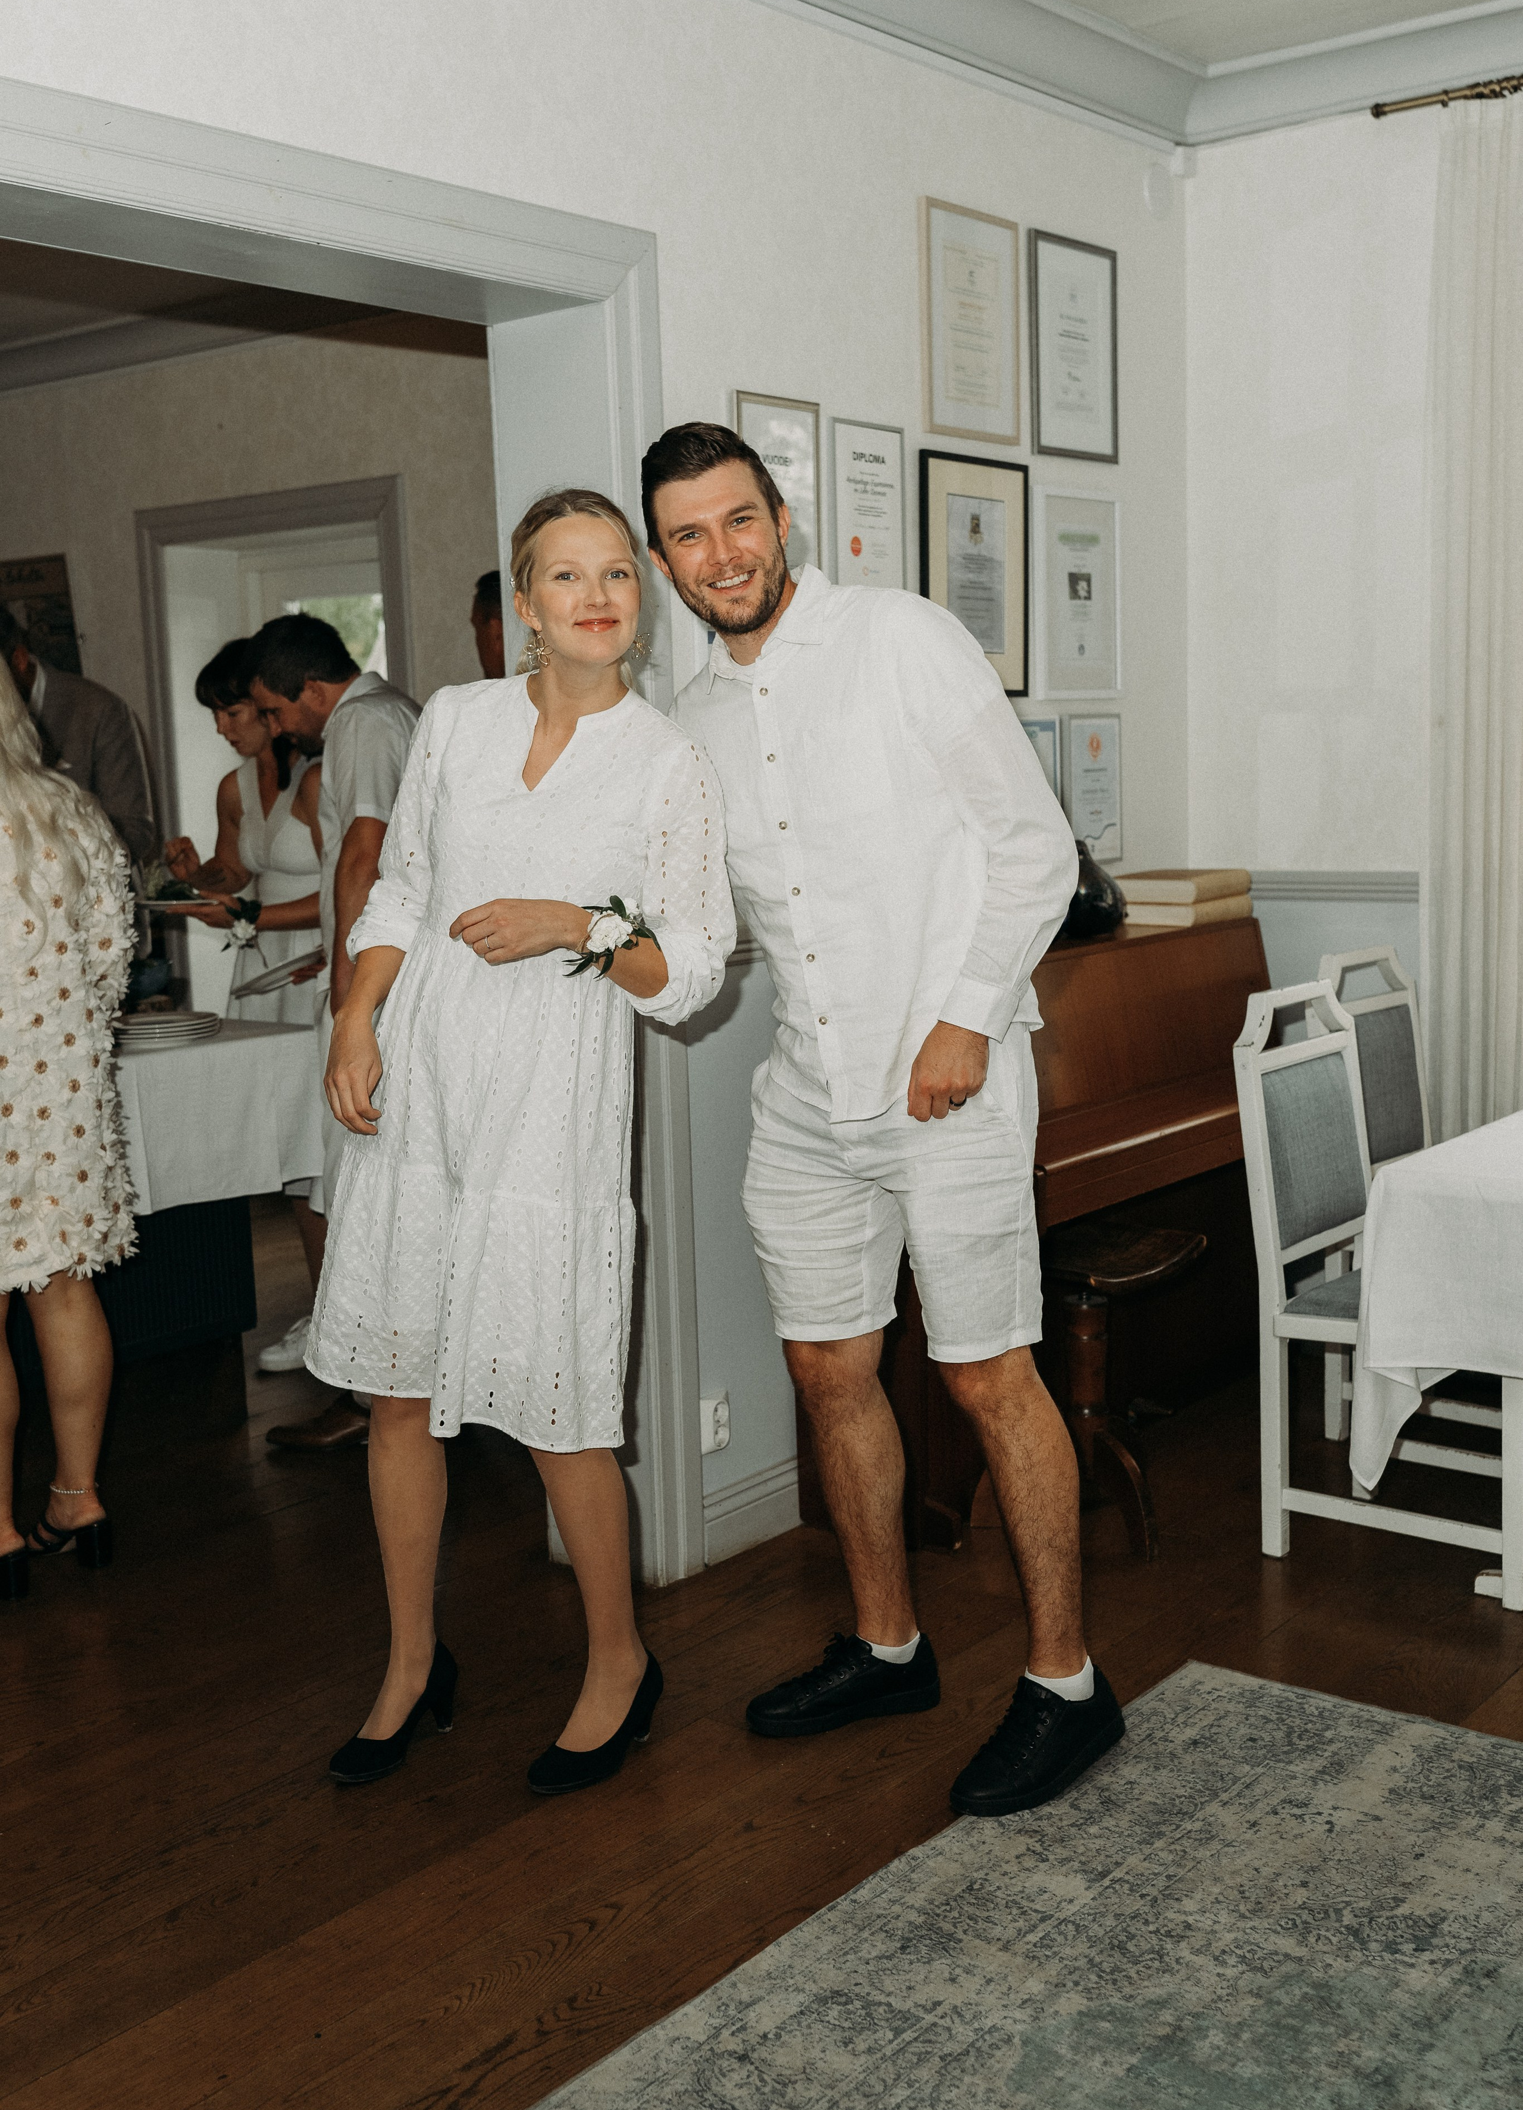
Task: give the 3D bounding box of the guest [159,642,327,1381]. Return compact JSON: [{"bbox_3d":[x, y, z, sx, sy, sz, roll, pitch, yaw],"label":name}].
[{"bbox_3d":[-1.160,-0.109,5.177,0.480,1.680,0.460,-9,11,-41],"label":"guest"}]

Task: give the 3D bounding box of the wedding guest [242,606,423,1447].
[{"bbox_3d":[-0.866,-0.046,4.591,0.500,1.700,0.520,-4,8,-17],"label":"wedding guest"}]

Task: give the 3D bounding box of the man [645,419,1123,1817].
[{"bbox_3d":[0.185,0.077,3.034,0.580,1.820,0.480,4,10,35],"label":"man"}]

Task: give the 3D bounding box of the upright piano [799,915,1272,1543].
[{"bbox_3d":[0.691,0.289,4.341,0.519,1.008,1.379,5,10,39],"label":"upright piano"}]

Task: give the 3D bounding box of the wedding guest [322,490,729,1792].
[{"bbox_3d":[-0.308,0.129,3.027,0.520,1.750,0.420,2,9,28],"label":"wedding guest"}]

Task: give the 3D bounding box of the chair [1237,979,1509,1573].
[{"bbox_3d":[1.123,0.370,3.795,0.517,0.973,0.400,5,10,39],"label":"chair"}]

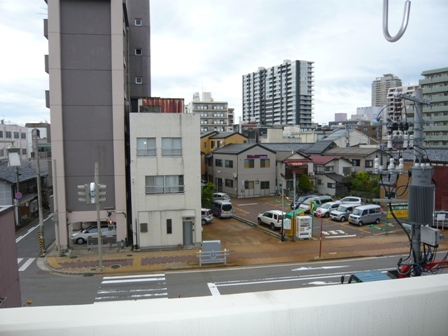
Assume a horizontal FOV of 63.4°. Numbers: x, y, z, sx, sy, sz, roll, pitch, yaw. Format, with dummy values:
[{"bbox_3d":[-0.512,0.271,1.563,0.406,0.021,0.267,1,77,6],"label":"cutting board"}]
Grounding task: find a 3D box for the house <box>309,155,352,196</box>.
[{"bbox_3d":[18.208,1.126,61.026,5.600,6.200,6.800,-2,4,-26],"label":"house"}]

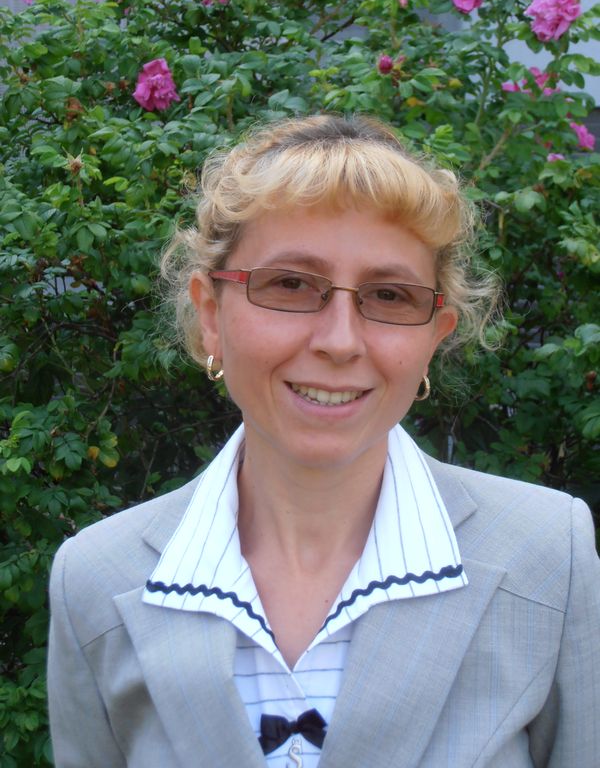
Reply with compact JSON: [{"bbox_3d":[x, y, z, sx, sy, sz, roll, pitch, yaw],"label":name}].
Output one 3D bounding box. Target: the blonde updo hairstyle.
[{"bbox_3d":[0.021,-0.097,1.380,0.225,0.178,0.215,6,2,-6],"label":"blonde updo hairstyle"}]

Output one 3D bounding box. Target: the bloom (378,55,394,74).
[{"bbox_3d":[0.108,-0.401,2.550,0.020,0.025,0.020,0,2,0],"label":"bloom"}]

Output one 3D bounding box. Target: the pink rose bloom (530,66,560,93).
[{"bbox_3d":[0.313,-0.388,2.600,0.043,0.038,0.036,0,2,6],"label":"pink rose bloom"}]

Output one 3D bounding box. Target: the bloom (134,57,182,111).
[{"bbox_3d":[-0.176,-0.367,2.500,0.059,0.065,0.048,0,2,3],"label":"bloom"}]

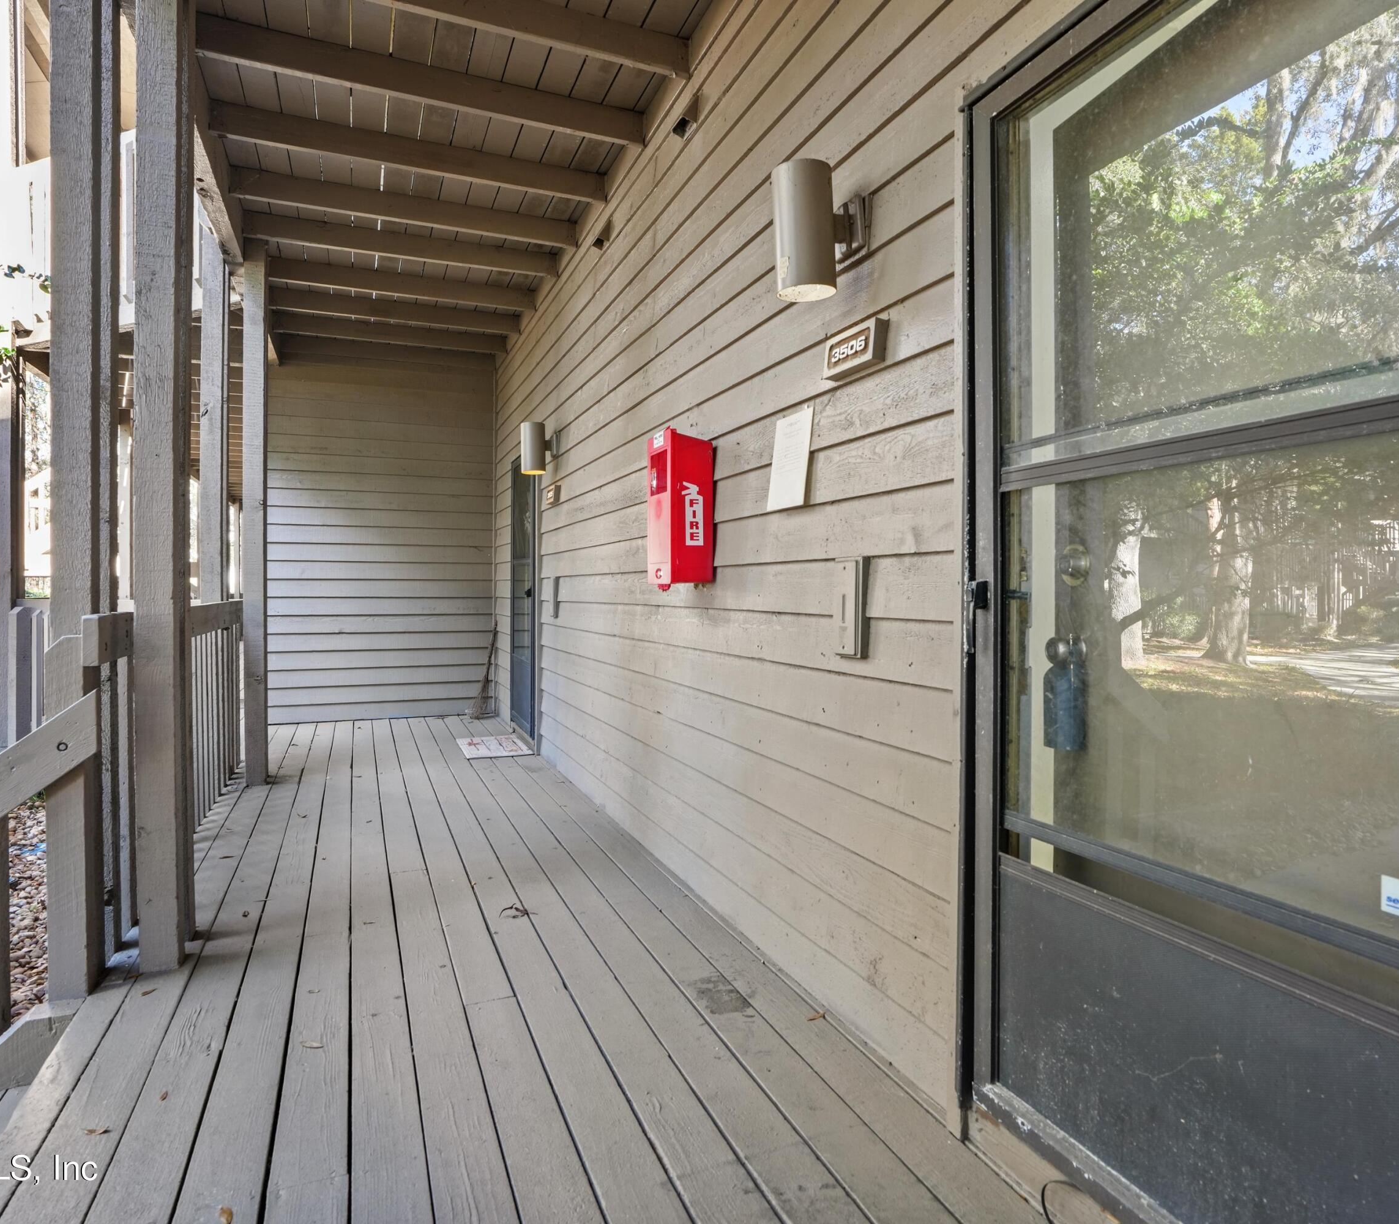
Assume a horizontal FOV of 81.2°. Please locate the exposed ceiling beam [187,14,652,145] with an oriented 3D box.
[{"bbox_3d":[-1.048,-2.097,3.261,1.720,0.136,0.045,-1,1,-23],"label":"exposed ceiling beam"}]

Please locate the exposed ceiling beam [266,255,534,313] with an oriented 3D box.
[{"bbox_3d":[-1.937,-2.142,5.373,1.720,0.136,0.045,-1,1,-23],"label":"exposed ceiling beam"}]

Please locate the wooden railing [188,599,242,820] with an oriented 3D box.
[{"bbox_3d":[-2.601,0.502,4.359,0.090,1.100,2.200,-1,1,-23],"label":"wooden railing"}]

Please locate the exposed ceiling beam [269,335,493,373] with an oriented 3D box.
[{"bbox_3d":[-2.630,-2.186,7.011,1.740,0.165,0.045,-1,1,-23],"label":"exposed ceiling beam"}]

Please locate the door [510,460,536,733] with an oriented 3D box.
[{"bbox_3d":[-1.359,-0.122,6.329,0.055,2.080,0.930,-1,1,-23],"label":"door"}]

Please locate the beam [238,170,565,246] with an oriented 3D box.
[{"bbox_3d":[-1.498,-2.120,4.331,1.720,0.136,0.045,-1,1,-23],"label":"beam"}]

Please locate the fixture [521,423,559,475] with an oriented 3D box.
[{"bbox_3d":[-1.004,-1.030,5.085,0.250,0.300,0.155,-1,1,-23],"label":"fixture"}]

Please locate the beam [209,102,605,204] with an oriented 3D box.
[{"bbox_3d":[-1.270,-2.108,3.789,1.720,0.136,0.045,-1,1,-23],"label":"beam"}]

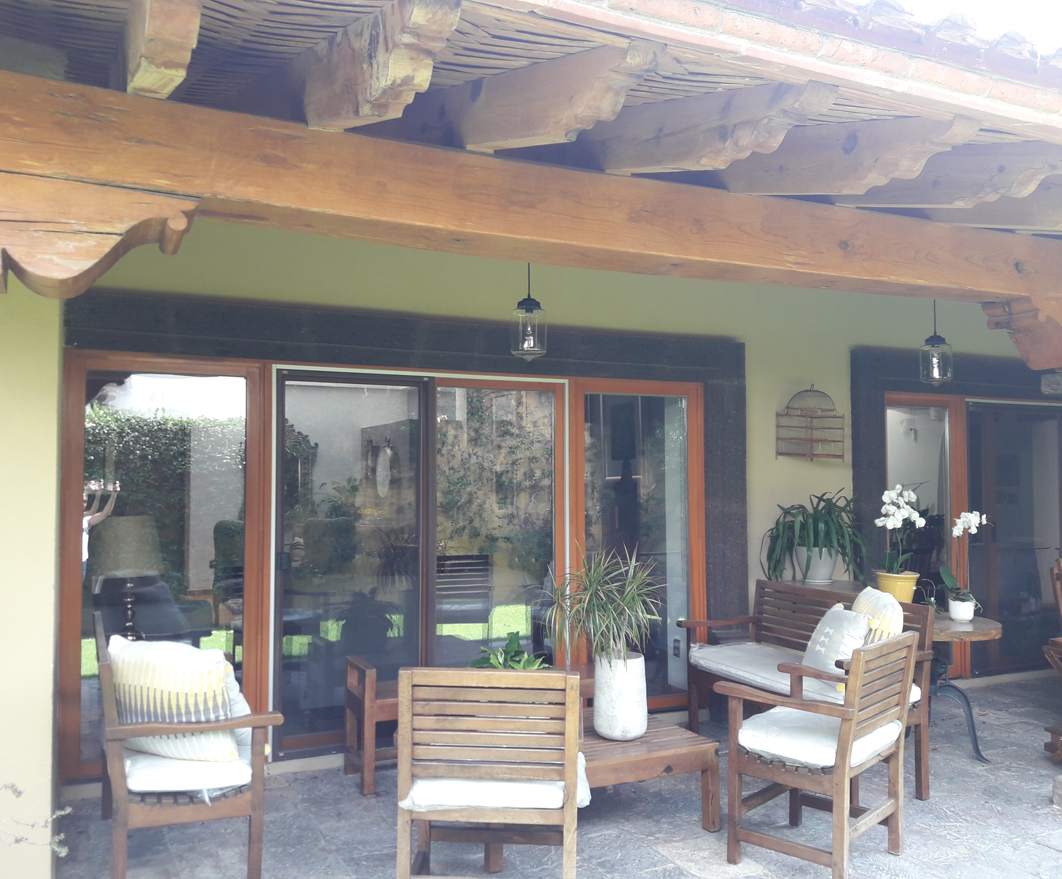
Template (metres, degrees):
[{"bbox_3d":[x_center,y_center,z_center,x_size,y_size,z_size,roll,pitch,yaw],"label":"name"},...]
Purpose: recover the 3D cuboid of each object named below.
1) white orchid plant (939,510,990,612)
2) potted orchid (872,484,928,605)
[{"bbox_3d":[2.563,0.711,5.623,0.273,0.567,0.211,-1,-3,24],"label":"white orchid plant"},{"bbox_3d":[2.221,0.673,5.725,0.294,0.782,0.258,-1,-3,21],"label":"potted orchid"}]

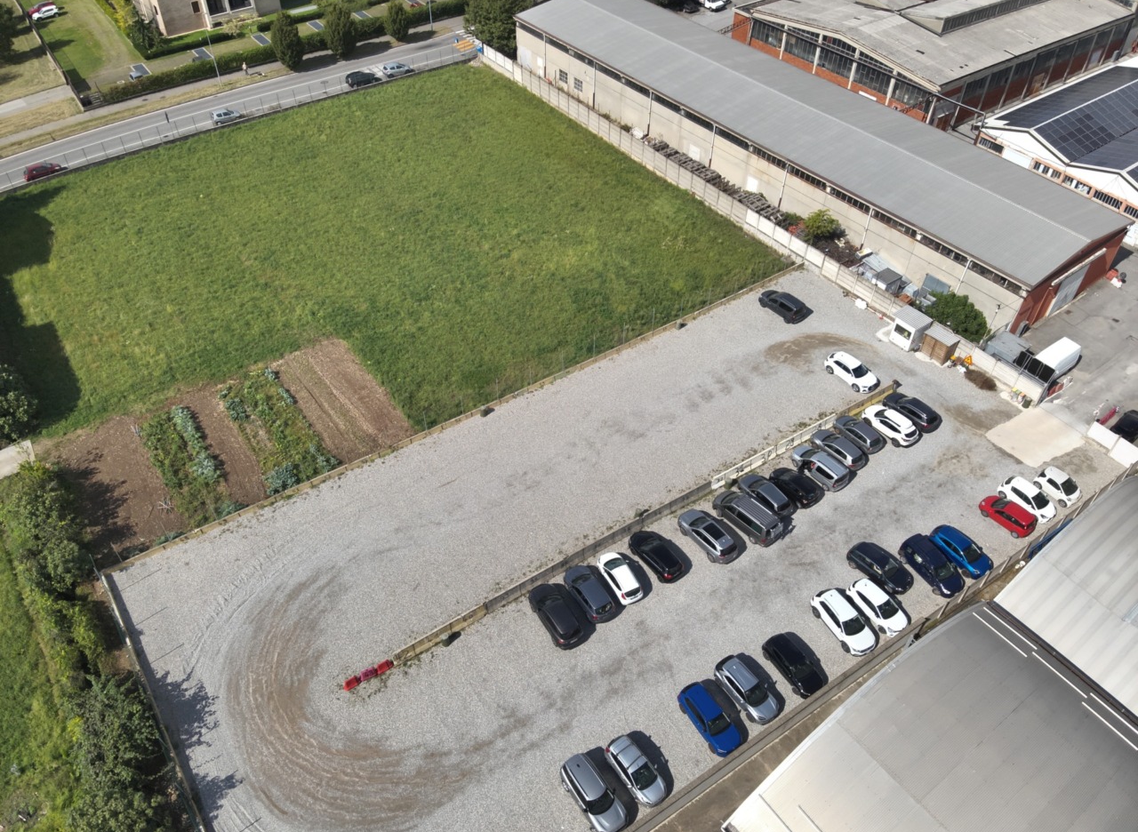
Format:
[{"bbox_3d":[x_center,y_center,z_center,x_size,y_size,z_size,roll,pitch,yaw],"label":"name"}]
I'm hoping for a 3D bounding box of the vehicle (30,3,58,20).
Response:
[{"bbox_3d":[-82.205,-62.936,123.482,1.779,1.572,4.018,27,51,24],"label":"vehicle"}]

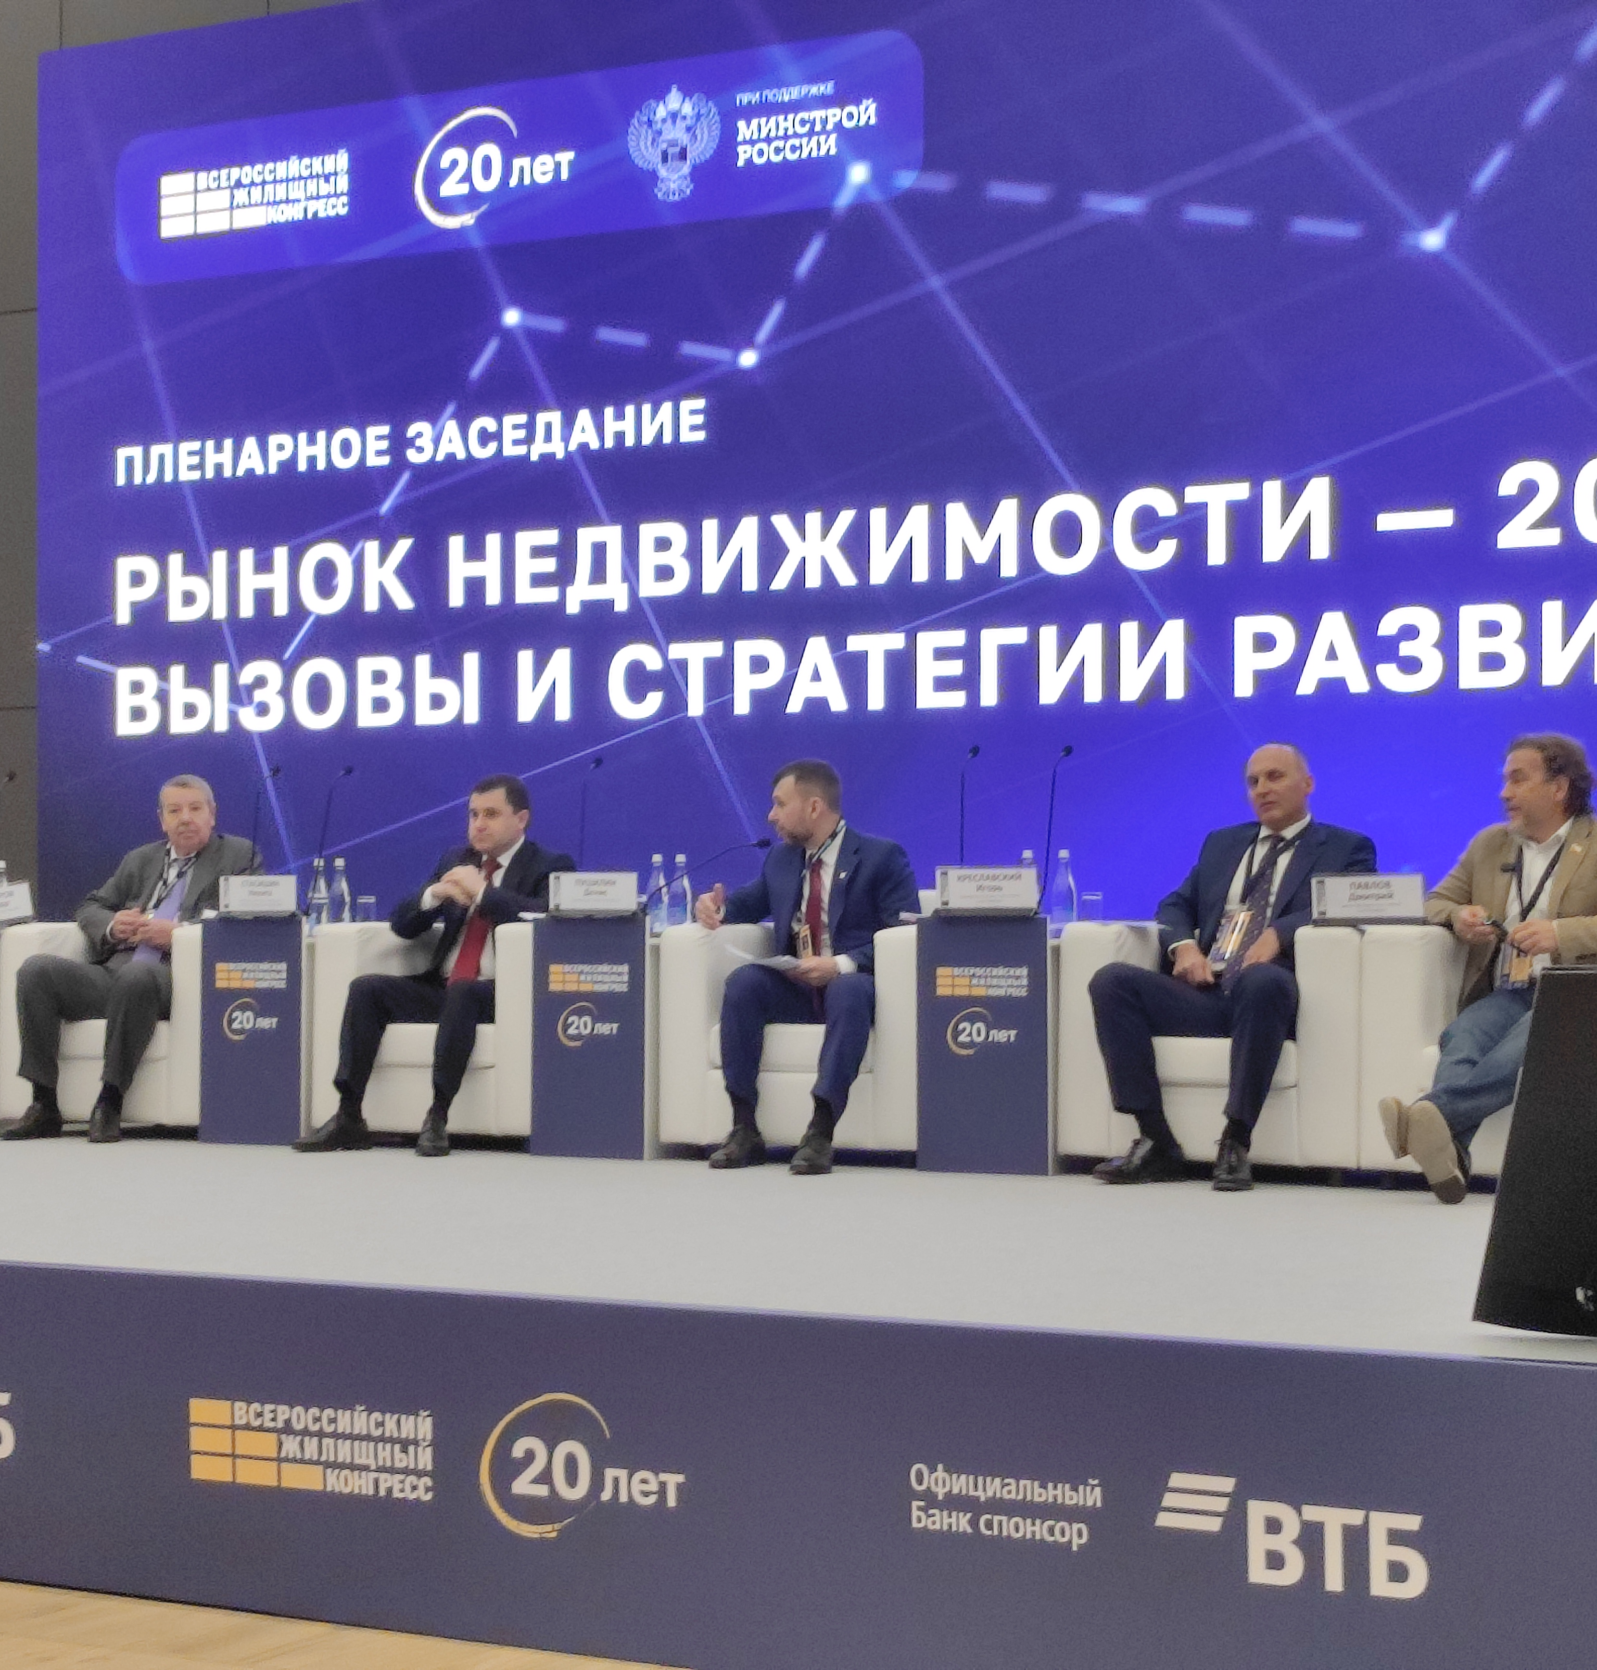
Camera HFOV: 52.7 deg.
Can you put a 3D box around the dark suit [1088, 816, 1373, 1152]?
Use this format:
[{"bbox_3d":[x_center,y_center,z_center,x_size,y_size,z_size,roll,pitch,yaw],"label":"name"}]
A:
[{"bbox_3d":[1.230,0.354,4.464,0.739,0.830,0.709,-1,-2,22],"label":"dark suit"}]

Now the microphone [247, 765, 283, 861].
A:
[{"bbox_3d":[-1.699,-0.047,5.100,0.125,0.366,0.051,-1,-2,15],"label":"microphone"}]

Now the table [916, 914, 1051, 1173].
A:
[{"bbox_3d":[0.579,0.606,4.798,0.380,0.732,0.420,-1,-1,15],"label":"table"}]

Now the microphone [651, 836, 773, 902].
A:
[{"bbox_3d":[-0.273,0.132,5.013,0.420,0.235,0.060,0,-1,2],"label":"microphone"}]

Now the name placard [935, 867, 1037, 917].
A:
[{"bbox_3d":[0.552,0.165,4.686,0.297,0.140,0.080,-1,-1,15],"label":"name placard"}]

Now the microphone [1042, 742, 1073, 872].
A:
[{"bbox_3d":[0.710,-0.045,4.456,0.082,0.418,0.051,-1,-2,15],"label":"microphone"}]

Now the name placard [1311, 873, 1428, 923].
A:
[{"bbox_3d":[1.493,0.164,4.210,0.287,0.130,0.091,-1,-2,15],"label":"name placard"}]

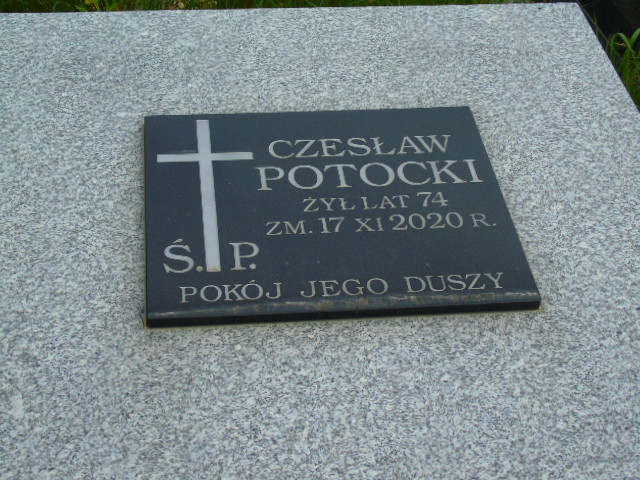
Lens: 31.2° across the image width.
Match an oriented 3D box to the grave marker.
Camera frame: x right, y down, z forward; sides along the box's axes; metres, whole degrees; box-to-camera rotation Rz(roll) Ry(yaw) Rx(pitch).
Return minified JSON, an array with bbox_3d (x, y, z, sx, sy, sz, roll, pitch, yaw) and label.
[{"bbox_3d":[0.008,-0.042,1.311,0.410,0.019,0.353,-2,42,-7],"label":"grave marker"}]

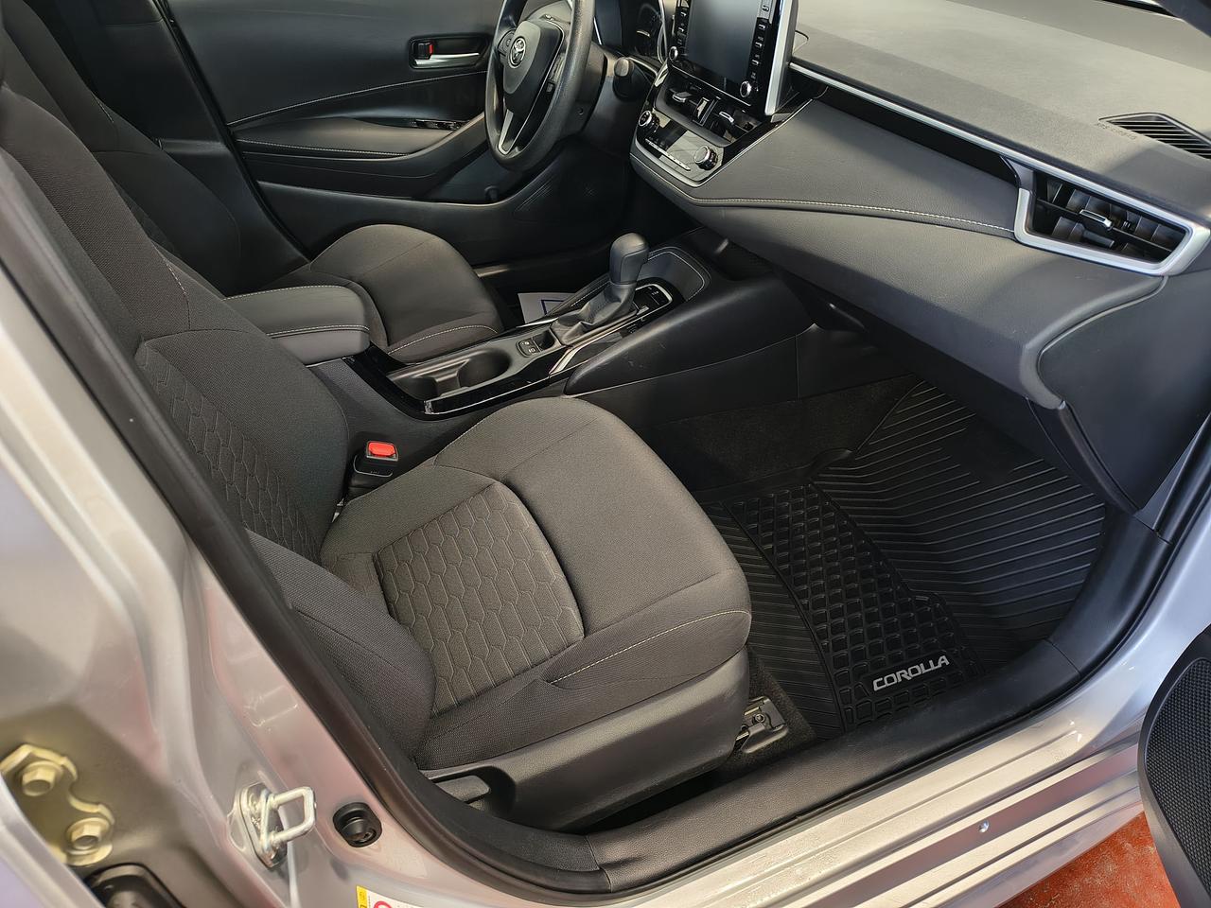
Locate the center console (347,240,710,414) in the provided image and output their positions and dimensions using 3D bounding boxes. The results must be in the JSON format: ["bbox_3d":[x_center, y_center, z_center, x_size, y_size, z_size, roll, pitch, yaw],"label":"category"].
[{"bbox_3d":[-0.104,-0.214,1.295,0.550,0.220,0.210,-14,41,-20],"label":"center console"}]

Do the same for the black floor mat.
[{"bbox_3d":[0.479,0.141,1.416,0.600,0.160,0.500,-14,41,-20],"label":"black floor mat"}]

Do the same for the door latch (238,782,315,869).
[{"bbox_3d":[-0.215,0.243,0.550,0.038,0.055,0.040,-14,41,-20],"label":"door latch"}]

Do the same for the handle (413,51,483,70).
[{"bbox_3d":[-0.315,-0.786,1.686,0.138,0.026,0.026,-14,41,-20],"label":"handle"}]

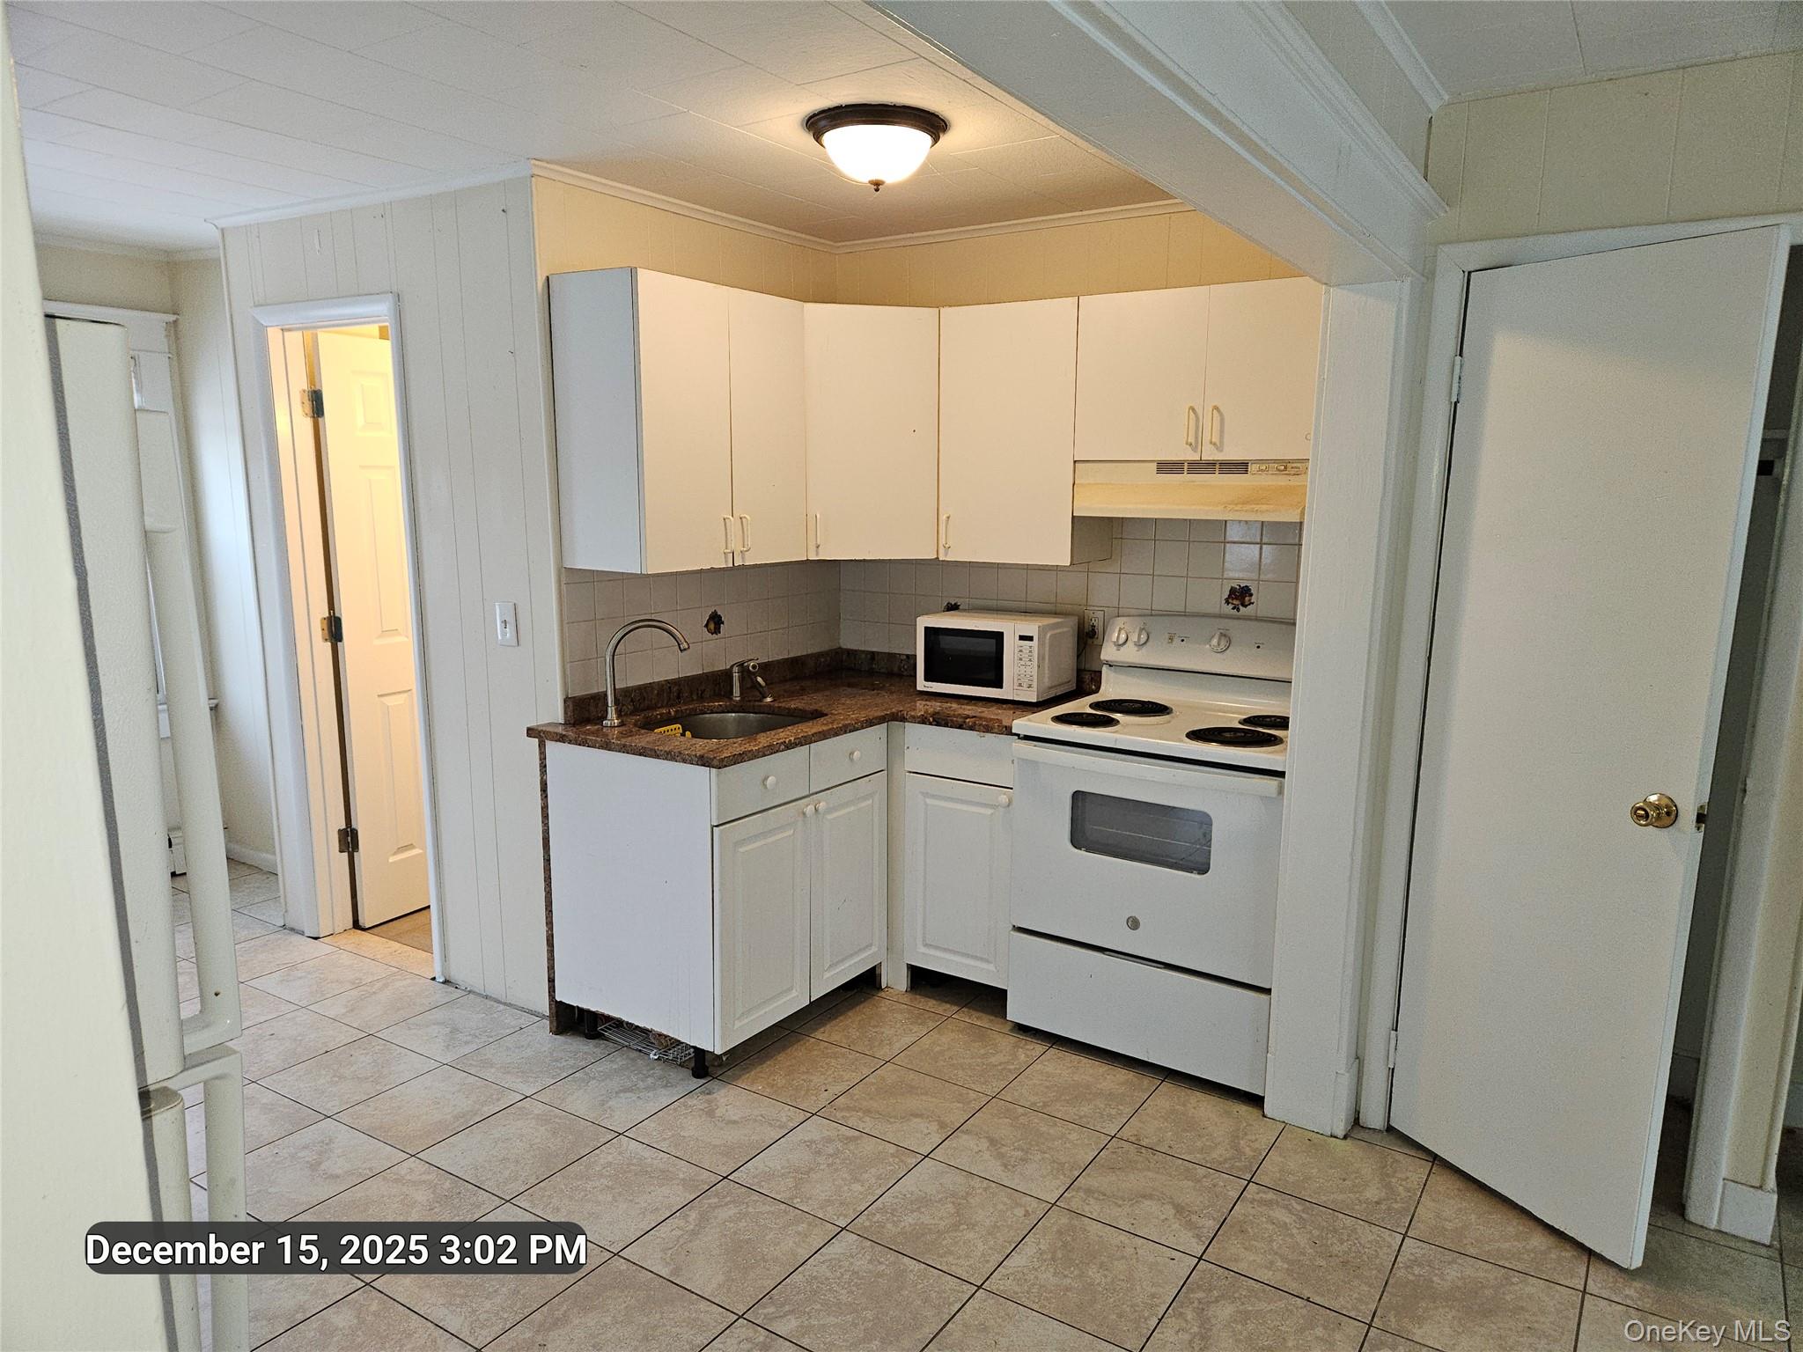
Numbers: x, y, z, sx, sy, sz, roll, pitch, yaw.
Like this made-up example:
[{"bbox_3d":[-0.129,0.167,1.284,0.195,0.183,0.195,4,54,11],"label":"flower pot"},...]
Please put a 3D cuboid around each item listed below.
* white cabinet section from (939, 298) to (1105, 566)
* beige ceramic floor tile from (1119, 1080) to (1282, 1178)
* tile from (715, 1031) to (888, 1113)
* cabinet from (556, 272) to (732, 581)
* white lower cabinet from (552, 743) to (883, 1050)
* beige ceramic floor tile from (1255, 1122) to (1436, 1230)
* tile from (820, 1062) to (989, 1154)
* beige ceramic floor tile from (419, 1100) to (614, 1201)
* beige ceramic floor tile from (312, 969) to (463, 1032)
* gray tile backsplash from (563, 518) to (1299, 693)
[{"bbox_3d":[0.396,-0.734,3.675,0.449,0.755,0.324,7,11,33],"label":"white cabinet section"},{"bbox_3d":[0.759,1.135,2.996,0.333,0.010,0.333,6,11,33],"label":"beige ceramic floor tile"},{"bbox_3d":[-0.267,1.082,3.266,0.333,0.010,0.333,6,11,33],"label":"tile"},{"bbox_3d":[-0.713,-0.696,3.346,0.322,0.779,0.352,6,11,32],"label":"cabinet"},{"bbox_3d":[-0.512,0.536,3.551,0.602,0.767,0.797,6,11,32],"label":"white lower cabinet"},{"bbox_3d":[1.027,1.151,2.778,0.330,0.010,0.330,6,11,32],"label":"beige ceramic floor tile"},{"bbox_3d":[0.011,1.115,3.095,0.334,0.010,0.334,6,11,32],"label":"tile"},{"bbox_3d":[-0.907,1.121,2.844,0.330,0.010,0.330,6,11,32],"label":"beige ceramic floor tile"},{"bbox_3d":[-1.594,1.009,3.716,0.334,0.010,0.334,6,11,32],"label":"beige ceramic floor tile"},{"bbox_3d":[0.169,-0.201,3.403,1.815,0.530,1.325,6,11,33],"label":"gray tile backsplash"}]

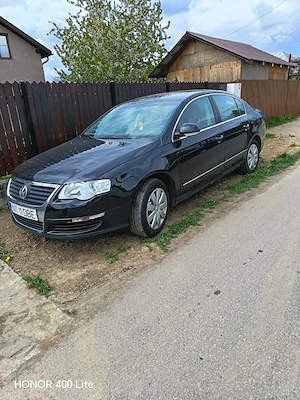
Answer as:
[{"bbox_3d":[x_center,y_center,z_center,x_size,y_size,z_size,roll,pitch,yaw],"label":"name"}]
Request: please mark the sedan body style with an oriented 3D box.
[{"bbox_3d":[0.269,-0.880,4.249,1.850,1.470,4.770,11,25,38],"label":"sedan body style"}]

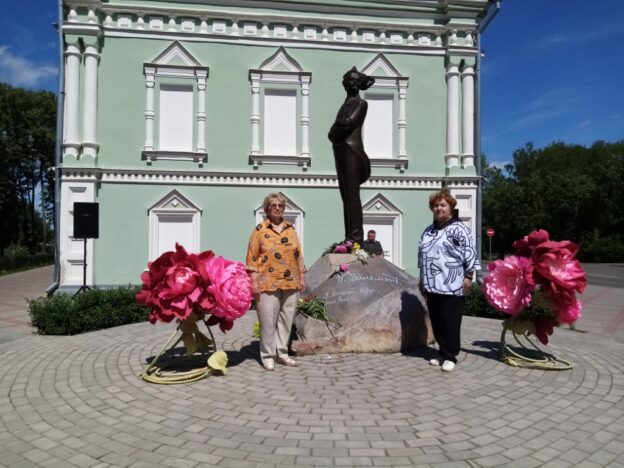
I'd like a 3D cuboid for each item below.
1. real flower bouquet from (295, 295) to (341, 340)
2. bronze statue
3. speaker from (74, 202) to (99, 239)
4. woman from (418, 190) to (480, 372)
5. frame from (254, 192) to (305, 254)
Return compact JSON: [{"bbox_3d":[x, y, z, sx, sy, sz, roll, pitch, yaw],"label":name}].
[{"bbox_3d":[0.060,0.912,5.120,0.470,0.440,0.340,0,-2,0],"label":"real flower bouquet"},{"bbox_3d":[0.486,-0.949,5.700,0.460,2.160,0.470,2,-2,-44],"label":"bronze statue"},{"bbox_3d":[-4.276,-0.260,8.880,0.440,0.680,0.370,1,-1,-14],"label":"speaker"},{"bbox_3d":[1.313,0.431,4.463,0.530,1.650,0.410,0,-2,22],"label":"woman"},{"bbox_3d":[-0.713,-0.045,10.450,1.120,1.740,0.160,1,-2,-7],"label":"frame"}]

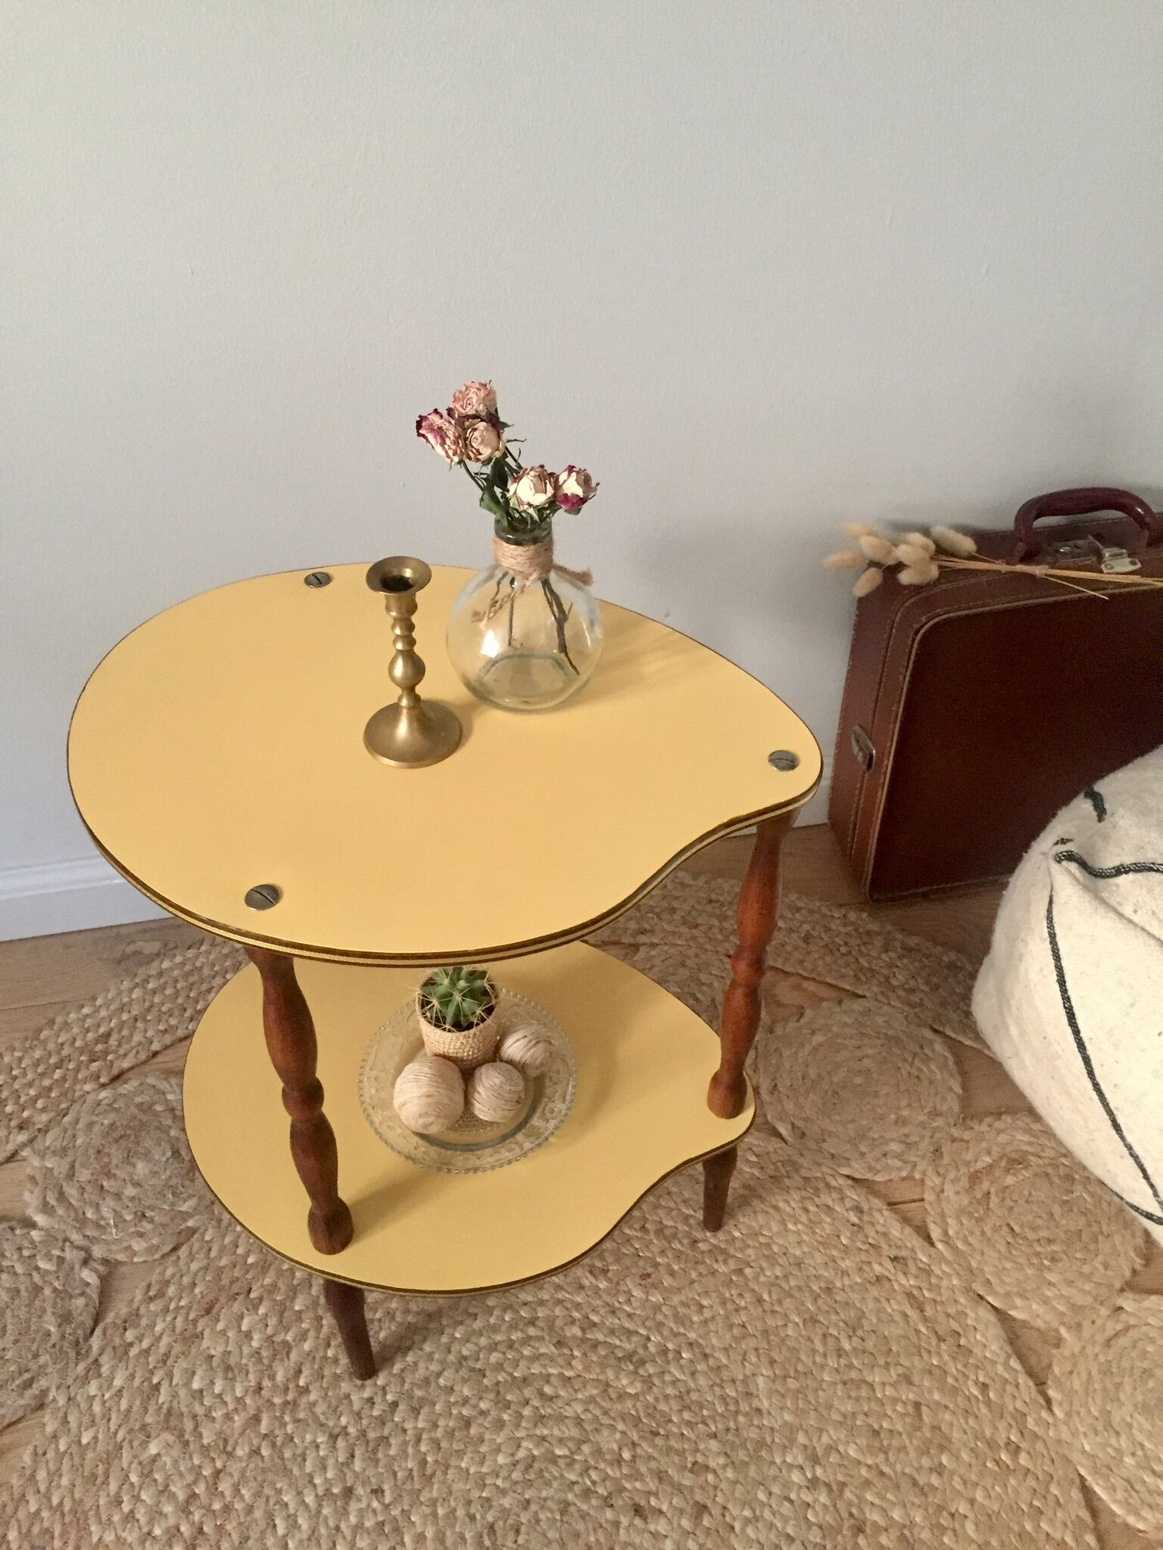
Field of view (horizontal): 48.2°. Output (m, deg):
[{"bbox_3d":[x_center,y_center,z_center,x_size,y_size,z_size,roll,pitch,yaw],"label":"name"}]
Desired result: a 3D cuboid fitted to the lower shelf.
[{"bbox_3d":[-0.090,0.246,1.001,0.442,0.011,0.322,9,44,7],"label":"lower shelf"}]

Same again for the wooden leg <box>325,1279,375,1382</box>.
[{"bbox_3d":[-0.177,0.415,0.994,0.029,0.186,0.029,0,39,1],"label":"wooden leg"}]

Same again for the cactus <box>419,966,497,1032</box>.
[{"bbox_3d":[-0.091,0.164,0.970,0.055,0.043,0.055,3,43,0],"label":"cactus"}]

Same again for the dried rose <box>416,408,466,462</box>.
[{"bbox_3d":[-0.077,-0.186,0.715,0.027,0.029,0.027,-19,46,17],"label":"dried rose"}]

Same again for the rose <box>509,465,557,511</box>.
[{"bbox_3d":[-0.027,-0.162,0.731,0.027,0.027,0.027,6,58,-4],"label":"rose"}]

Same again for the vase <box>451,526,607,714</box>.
[{"bbox_3d":[-0.033,-0.098,0.764,0.093,0.112,0.093,3,43,0],"label":"vase"}]

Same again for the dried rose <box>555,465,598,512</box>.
[{"bbox_3d":[-0.003,-0.163,0.737,0.025,0.026,0.025,20,44,-16],"label":"dried rose"}]

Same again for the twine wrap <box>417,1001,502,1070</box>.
[{"bbox_3d":[-0.091,0.192,0.997,0.061,0.059,0.061,3,43,0],"label":"twine wrap"}]

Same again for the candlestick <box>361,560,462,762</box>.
[{"bbox_3d":[-0.097,-0.066,0.726,0.058,0.114,0.058,3,43,0],"label":"candlestick"}]

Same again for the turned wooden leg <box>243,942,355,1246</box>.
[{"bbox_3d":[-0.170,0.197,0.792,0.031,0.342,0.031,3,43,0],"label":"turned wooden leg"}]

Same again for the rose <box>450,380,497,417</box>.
[{"bbox_3d":[-0.055,-0.193,0.667,0.025,0.022,0.025,-11,79,13],"label":"rose"}]

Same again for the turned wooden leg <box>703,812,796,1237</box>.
[{"bbox_3d":[0.114,0.201,0.950,0.031,0.545,0.031,3,43,0],"label":"turned wooden leg"}]

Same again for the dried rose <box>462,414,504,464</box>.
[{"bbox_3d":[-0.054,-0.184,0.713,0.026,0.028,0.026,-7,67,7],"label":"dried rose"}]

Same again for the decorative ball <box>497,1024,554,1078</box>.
[{"bbox_3d":[-0.043,0.215,1.009,0.043,0.043,0.043,1,41,-1],"label":"decorative ball"}]

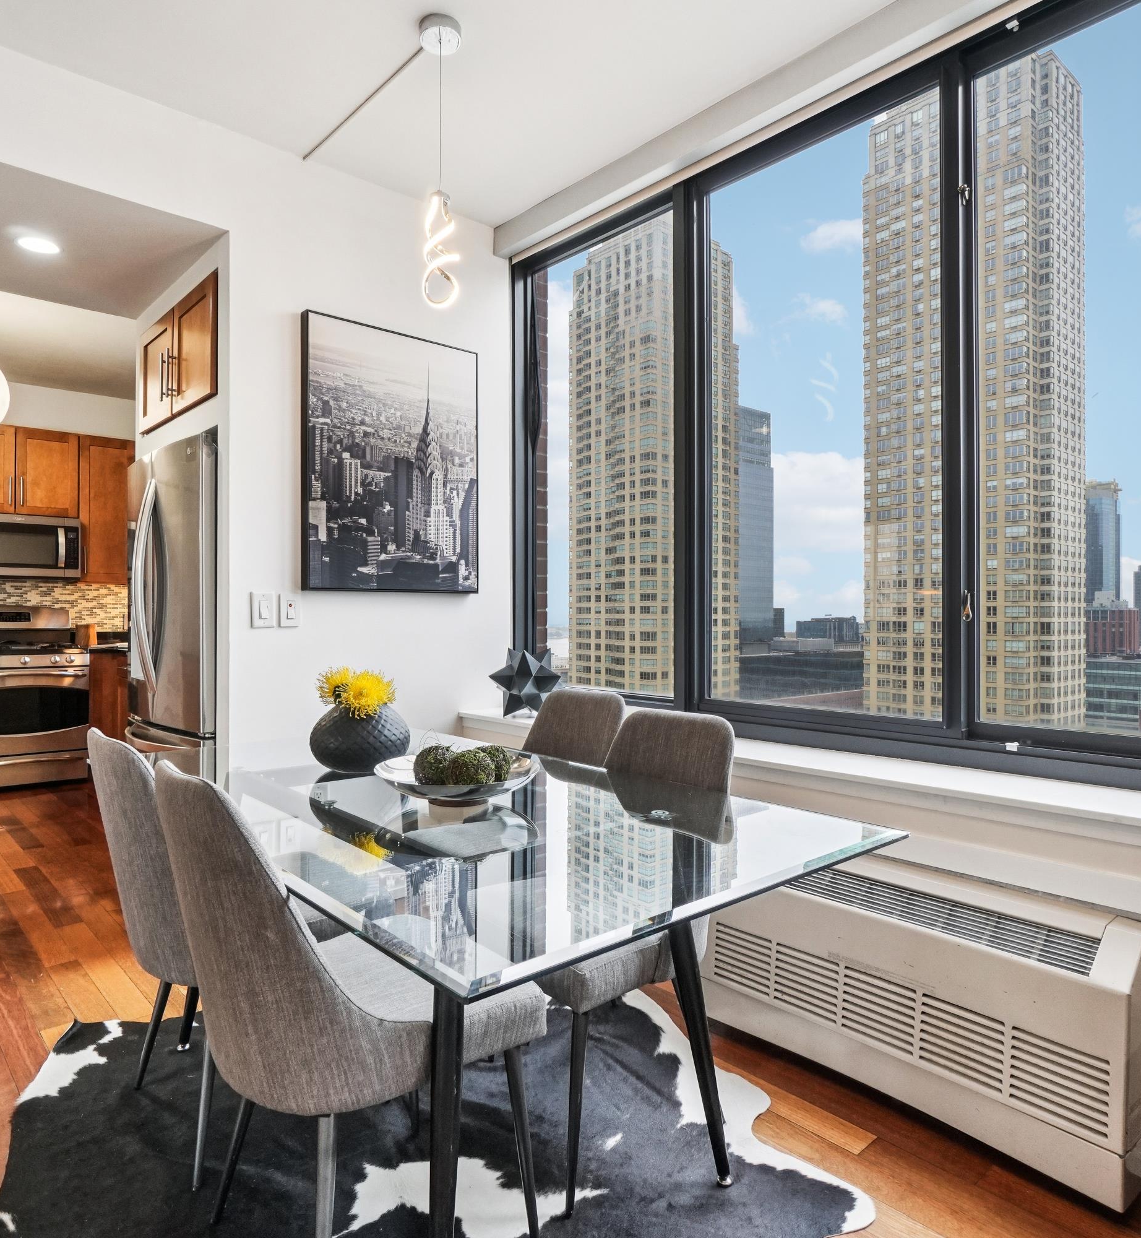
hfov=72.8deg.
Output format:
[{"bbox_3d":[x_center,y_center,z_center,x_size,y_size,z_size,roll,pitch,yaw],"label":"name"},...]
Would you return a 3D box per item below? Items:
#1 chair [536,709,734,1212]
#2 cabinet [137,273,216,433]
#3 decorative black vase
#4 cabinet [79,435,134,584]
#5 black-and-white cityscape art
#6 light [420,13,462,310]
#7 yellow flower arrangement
[{"bbox_3d":[0.060,0.718,1.863,0.575,0.895,0.480,0,0,-39],"label":"chair"},{"bbox_3d":[-1.343,-1.000,3.189,0.550,0.435,0.905,0,0,-42],"label":"cabinet"},{"bbox_3d":[-0.528,0.295,1.935,0.250,0.170,0.250,0,0,-41],"label":"decorative black vase"},{"bbox_3d":[-3.565,-0.806,5.923,0.390,1.080,0.330,0,0,-40],"label":"cabinet"},{"bbox_3d":[-0.687,-0.614,3.066,0.745,1.022,0.035,0,0,-39],"label":"black-and-white cityscape art"},{"bbox_3d":[-0.376,-1.297,2.226,0.120,0.810,0.120,0,0,0],"label":"light"},{"bbox_3d":[-0.533,0.183,1.935,0.200,0.135,0.160,0,0,-15],"label":"yellow flower arrangement"}]

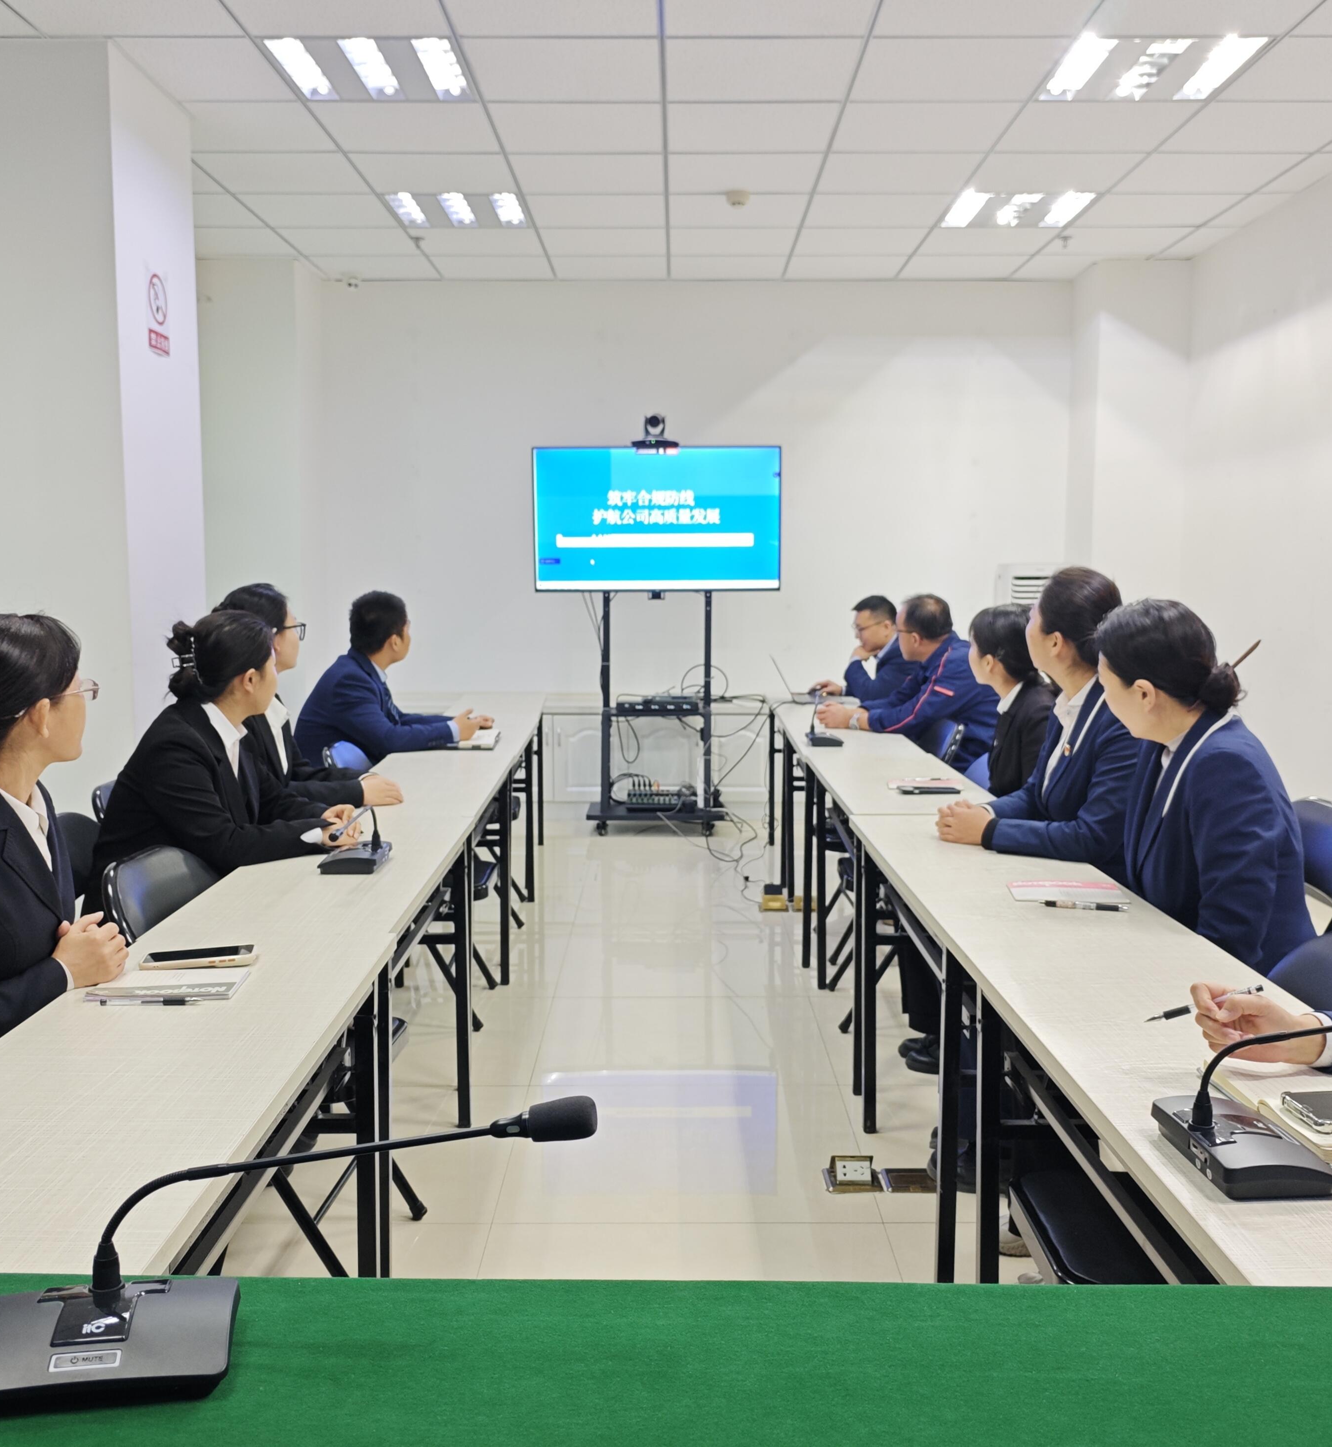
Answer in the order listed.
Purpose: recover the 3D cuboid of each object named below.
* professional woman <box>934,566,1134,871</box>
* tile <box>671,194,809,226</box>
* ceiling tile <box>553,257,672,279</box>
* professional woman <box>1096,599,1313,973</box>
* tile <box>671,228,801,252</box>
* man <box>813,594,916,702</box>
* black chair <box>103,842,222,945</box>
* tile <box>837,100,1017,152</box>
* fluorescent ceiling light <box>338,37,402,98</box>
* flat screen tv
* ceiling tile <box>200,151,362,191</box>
[{"bbox_3d":[0.933,0.351,2.977,0.660,1.360,0.500,0,6,1],"label":"professional woman"},{"bbox_3d":[0.315,-2.261,5.890,0.610,0.020,0.560,0,6,1],"label":"tile"},{"bbox_3d":[-0.289,-2.410,7.060,0.618,0.020,0.557,0,6,0],"label":"ceiling tile"},{"bbox_3d":[0.854,0.446,2.303,0.571,1.316,0.469,1,7,10],"label":"professional woman"},{"bbox_3d":[0.324,-2.346,6.501,0.618,0.020,0.557,0,6,0],"label":"tile"},{"bbox_3d":[1.033,0.068,6.003,0.700,1.250,0.520,0,6,1],"label":"man"},{"bbox_3d":[-0.804,0.653,2.750,0.480,0.800,0.460,0,6,1],"label":"black chair"},{"bbox_3d":[0.927,-2.158,4.836,0.618,0.020,0.557,0,6,0],"label":"tile"},{"bbox_3d":[-0.926,-2.081,4.245,0.117,0.050,0.530,0,7,0],"label":"fluorescent ceiling light"},{"bbox_3d":[-0.042,-1.034,6.802,1.260,0.729,0.071,0,7,0],"label":"flat screen tv"},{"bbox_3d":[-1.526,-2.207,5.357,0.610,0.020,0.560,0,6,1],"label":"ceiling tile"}]

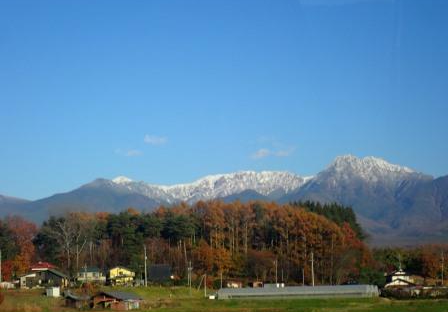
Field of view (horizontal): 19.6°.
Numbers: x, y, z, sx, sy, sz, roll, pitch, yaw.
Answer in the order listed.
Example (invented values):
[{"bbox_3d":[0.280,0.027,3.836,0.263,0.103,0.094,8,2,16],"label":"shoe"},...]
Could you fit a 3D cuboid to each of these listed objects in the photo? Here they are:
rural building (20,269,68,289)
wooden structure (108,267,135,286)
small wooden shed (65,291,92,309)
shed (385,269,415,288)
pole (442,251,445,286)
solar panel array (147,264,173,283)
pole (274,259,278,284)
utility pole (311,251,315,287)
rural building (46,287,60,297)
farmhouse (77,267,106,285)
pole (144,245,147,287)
[{"bbox_3d":[-44.950,30.640,325.000,10.000,5.600,8.500,-2,-6,18],"label":"rural building"},{"bbox_3d":[-28.770,34.130,365.000,6.800,5.800,8.000,-1,-5,6],"label":"wooden structure"},{"bbox_3d":[-30.130,29.720,268.000,4.200,3.600,4.200,-4,-6,33],"label":"small wooden shed"},{"bbox_3d":[47.190,33.530,350.000,8.000,6.000,8.000,-1,-5,3],"label":"shed"},{"bbox_3d":[62.670,32.450,370.000,0.500,10.000,0.400,0,-5,0],"label":"pole"},{"bbox_3d":[-18.890,35.014,385.000,6.600,5.400,5.500,-1,-7,-3],"label":"solar panel array"},{"bbox_3d":[16.320,36.160,400.000,0.500,9.000,0.400,0,-5,0],"label":"pole"},{"bbox_3d":[24.010,30.830,350.000,0.500,10.500,0.400,0,-5,0],"label":"utility pole"},{"bbox_3d":[-38.210,30.430,290.000,2.300,2.300,2.200,3,-6,-33],"label":"rural building"},{"bbox_3d":[-37.880,34.160,370.000,8.200,5.100,6.500,0,-5,-3],"label":"farmhouse"},{"bbox_3d":[-19.610,27.700,325.000,0.500,10.400,0.400,0,-5,0],"label":"pole"}]

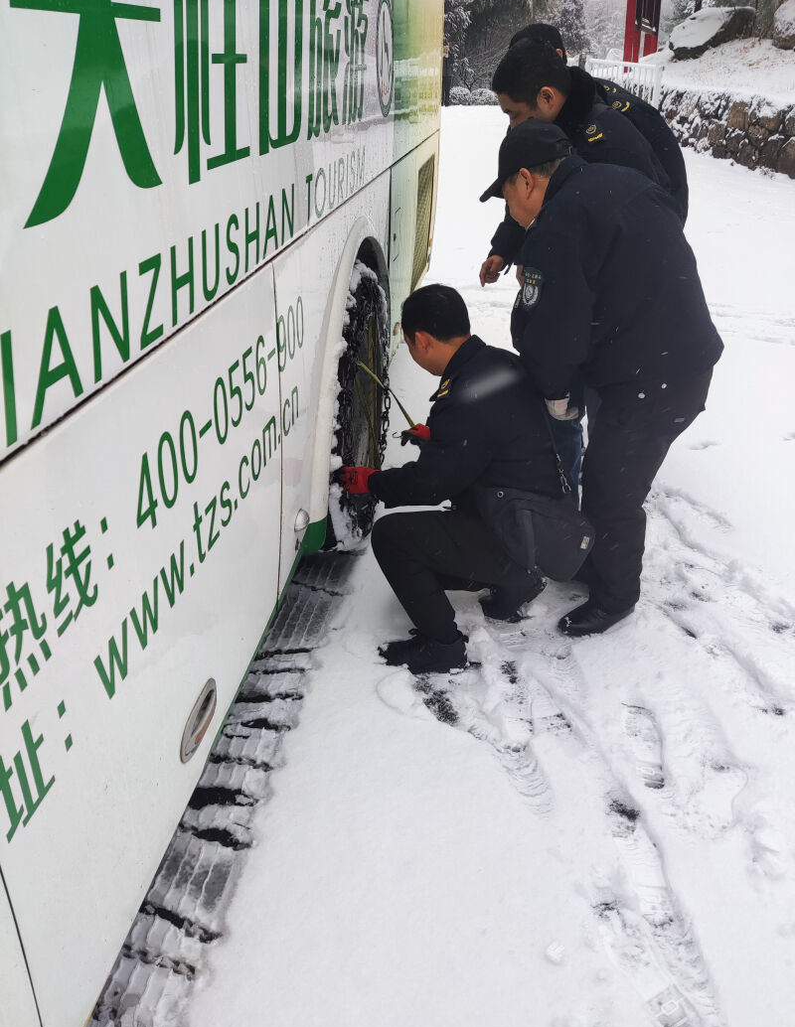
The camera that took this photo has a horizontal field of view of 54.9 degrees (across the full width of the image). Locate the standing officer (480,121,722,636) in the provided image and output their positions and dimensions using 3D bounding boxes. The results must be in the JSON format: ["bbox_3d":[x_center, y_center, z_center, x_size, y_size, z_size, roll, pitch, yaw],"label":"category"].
[{"bbox_3d":[0.565,-0.315,2.238,0.720,1.470,0.550,1,30,3],"label":"standing officer"}]

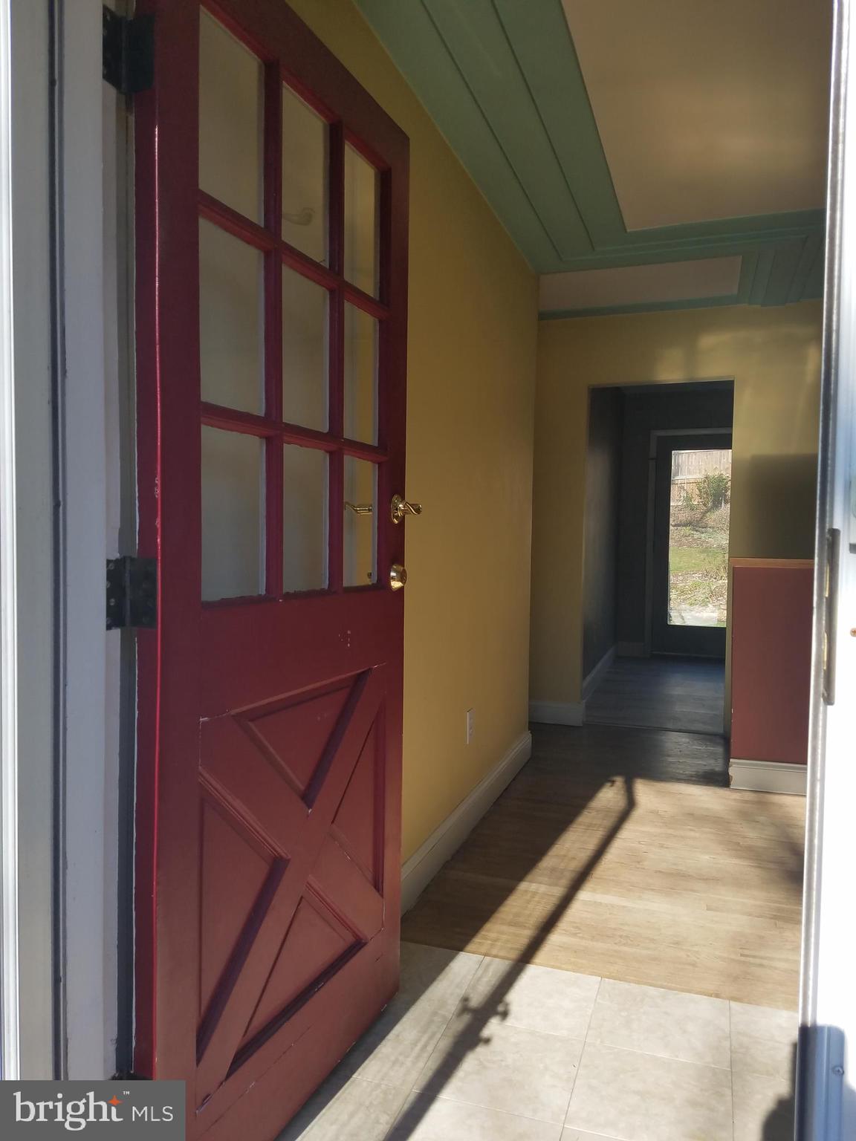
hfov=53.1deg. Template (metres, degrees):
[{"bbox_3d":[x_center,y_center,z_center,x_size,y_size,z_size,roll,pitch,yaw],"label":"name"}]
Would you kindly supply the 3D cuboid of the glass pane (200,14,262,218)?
[{"bbox_3d":[-0.322,-0.734,1.403,0.010,0.290,0.204,2,2,22],"label":"glass pane"}]

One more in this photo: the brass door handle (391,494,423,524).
[{"bbox_3d":[-0.056,-0.143,1.966,0.066,0.071,0.128,2,2,22],"label":"brass door handle"}]

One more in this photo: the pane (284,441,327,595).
[{"bbox_3d":[-0.241,-0.097,1.651,0.010,0.280,0.199,2,2,22],"label":"pane"}]

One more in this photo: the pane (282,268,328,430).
[{"bbox_3d":[-0.237,-0.414,1.639,0.010,0.290,0.199,2,2,22],"label":"pane"}]

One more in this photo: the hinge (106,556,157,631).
[{"bbox_3d":[-0.423,0.033,1.220,0.059,0.103,0.047,2,2,22],"label":"hinge"}]

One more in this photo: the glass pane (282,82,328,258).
[{"bbox_3d":[-0.233,-0.741,1.627,0.010,0.290,0.199,2,2,22],"label":"glass pane"}]

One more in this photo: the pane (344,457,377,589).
[{"bbox_3d":[-0.152,-0.104,1.879,0.010,0.280,0.195,2,2,22],"label":"pane"}]

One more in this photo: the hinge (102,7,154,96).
[{"bbox_3d":[-0.415,-0.728,1.192,0.056,0.103,0.048,2,2,22],"label":"hinge"}]

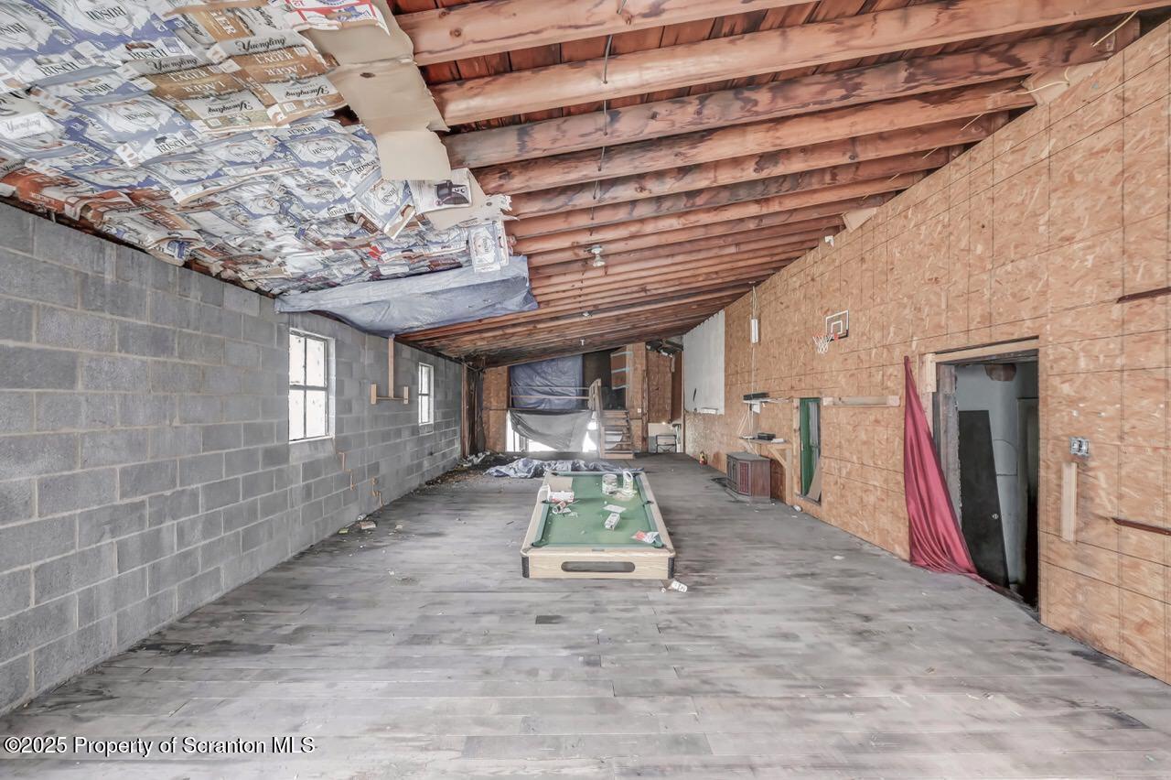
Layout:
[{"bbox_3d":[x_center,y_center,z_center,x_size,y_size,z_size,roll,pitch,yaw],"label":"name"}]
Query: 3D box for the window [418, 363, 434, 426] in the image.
[{"bbox_3d":[-2.850,0.080,8.000,0.100,1.040,0.790,0,-1,-1],"label":"window"}]

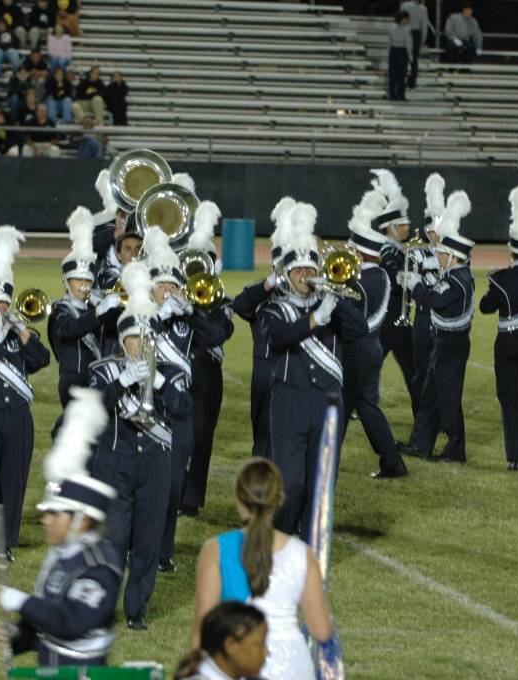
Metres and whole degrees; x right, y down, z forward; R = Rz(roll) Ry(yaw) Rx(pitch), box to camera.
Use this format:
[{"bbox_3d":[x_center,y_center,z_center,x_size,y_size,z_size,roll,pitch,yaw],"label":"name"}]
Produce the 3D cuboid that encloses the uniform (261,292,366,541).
[{"bbox_3d":[0.346,0.505,31.369,0.620,1.570,0.460,0,4,-15],"label":"uniform"}]

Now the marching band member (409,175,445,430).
[{"bbox_3d":[1.406,-0.262,38.578,0.580,2.091,0.500,0,4,-12],"label":"marching band member"}]

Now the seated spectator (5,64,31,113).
[{"bbox_3d":[-4.428,-4.529,91.000,0.500,1.120,0.700,0,4,-12],"label":"seated spectator"}]

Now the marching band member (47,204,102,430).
[{"bbox_3d":[-1.170,0.180,32.264,0.550,2.090,0.520,-1,4,-25],"label":"marching band member"}]

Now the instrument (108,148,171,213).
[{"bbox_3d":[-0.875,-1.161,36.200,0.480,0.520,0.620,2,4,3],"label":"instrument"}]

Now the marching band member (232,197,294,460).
[{"bbox_3d":[0.166,-0.008,35.305,0.640,2.036,0.500,0,4,-12],"label":"marching band member"}]

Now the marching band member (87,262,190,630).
[{"bbox_3d":[-0.669,0.581,27.518,0.580,2.028,0.500,0,4,-12],"label":"marching band member"}]

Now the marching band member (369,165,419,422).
[{"bbox_3d":[1.037,-0.273,38.342,0.520,2.100,0.500,2,4,17],"label":"marching band member"}]

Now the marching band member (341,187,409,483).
[{"bbox_3d":[0.803,-0.046,35.300,0.680,2.070,0.560,5,5,41],"label":"marching band member"}]

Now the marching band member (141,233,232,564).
[{"bbox_3d":[-0.465,0.350,30.154,0.620,2.087,0.500,0,4,-12],"label":"marching band member"}]

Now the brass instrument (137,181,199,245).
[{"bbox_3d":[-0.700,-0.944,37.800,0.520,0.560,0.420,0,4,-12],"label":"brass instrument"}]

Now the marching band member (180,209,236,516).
[{"bbox_3d":[-0.360,0.118,33.274,0.520,2.100,0.500,1,4,-6],"label":"marching band member"}]

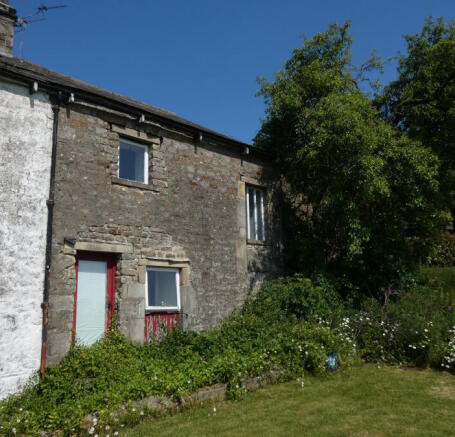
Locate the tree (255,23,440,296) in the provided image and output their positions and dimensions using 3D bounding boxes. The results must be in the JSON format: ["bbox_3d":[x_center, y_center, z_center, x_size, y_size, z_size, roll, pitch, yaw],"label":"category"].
[{"bbox_3d":[3.091,-1.188,12.097,4.600,7.600,4.300,-4,-11,14],"label":"tree"}]

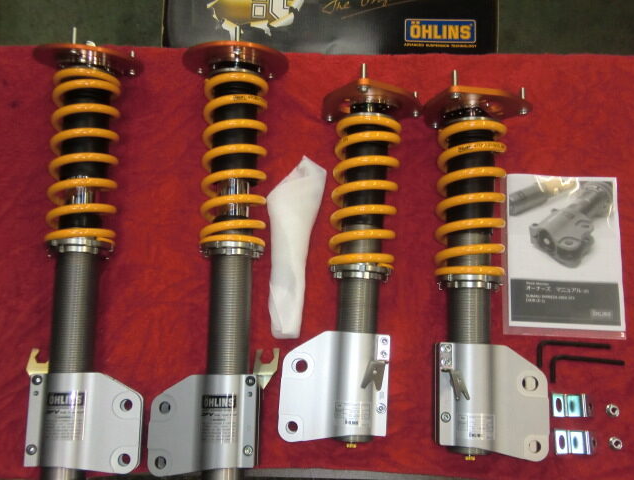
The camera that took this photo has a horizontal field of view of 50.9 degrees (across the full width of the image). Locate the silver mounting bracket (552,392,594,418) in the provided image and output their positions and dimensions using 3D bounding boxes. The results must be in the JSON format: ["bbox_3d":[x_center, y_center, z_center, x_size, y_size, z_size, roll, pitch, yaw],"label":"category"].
[{"bbox_3d":[0.325,0.211,0.843,0.049,0.014,0.027,1,77,3],"label":"silver mounting bracket"}]

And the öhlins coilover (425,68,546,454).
[{"bbox_3d":[0.213,0.034,0.833,0.155,0.128,0.475,2,81,3],"label":"öhlins coilover"}]

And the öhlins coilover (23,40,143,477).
[{"bbox_3d":[-0.304,0.028,0.876,0.171,0.140,0.605,-1,80,3],"label":"öhlins coilover"}]

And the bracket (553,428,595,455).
[{"bbox_3d":[0.324,0.254,0.833,0.049,0.014,0.027,0,77,3],"label":"bracket"}]

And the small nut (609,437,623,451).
[{"bbox_3d":[0.374,0.254,0.832,0.015,0.010,0.015,-1,76,3],"label":"small nut"}]

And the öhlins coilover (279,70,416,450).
[{"bbox_3d":[0.049,0.025,0.855,0.167,0.133,0.476,3,81,4],"label":"öhlins coilover"}]

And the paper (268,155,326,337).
[{"bbox_3d":[-0.038,0.005,0.906,0.076,0.024,0.257,6,77,4],"label":"paper"}]

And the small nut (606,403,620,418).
[{"bbox_3d":[0.374,0.216,0.841,0.015,0.010,0.015,-1,76,3],"label":"small nut"}]

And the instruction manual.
[{"bbox_3d":[0.329,0.019,0.893,0.153,0.005,0.217,2,77,3],"label":"instruction manual"}]

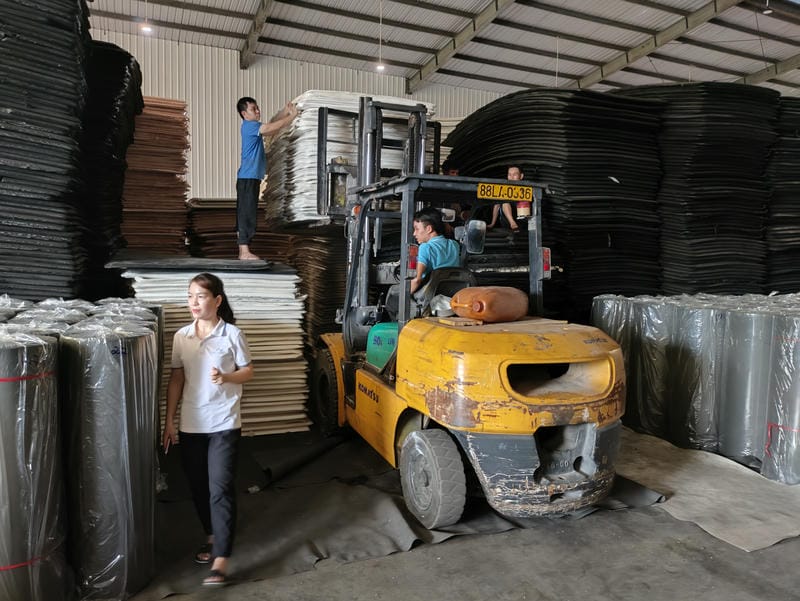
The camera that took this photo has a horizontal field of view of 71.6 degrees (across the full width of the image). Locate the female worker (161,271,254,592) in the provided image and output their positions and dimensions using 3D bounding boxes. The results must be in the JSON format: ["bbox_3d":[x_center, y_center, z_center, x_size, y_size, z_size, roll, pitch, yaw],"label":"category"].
[{"bbox_3d":[-0.986,0.636,2.857,0.500,1.550,0.420,1,2,13],"label":"female worker"}]

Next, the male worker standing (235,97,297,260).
[{"bbox_3d":[-1.393,-1.264,5.750,0.660,1.680,0.460,0,2,-18],"label":"male worker standing"}]

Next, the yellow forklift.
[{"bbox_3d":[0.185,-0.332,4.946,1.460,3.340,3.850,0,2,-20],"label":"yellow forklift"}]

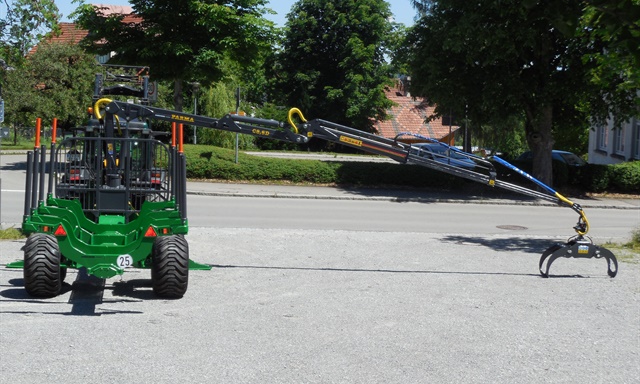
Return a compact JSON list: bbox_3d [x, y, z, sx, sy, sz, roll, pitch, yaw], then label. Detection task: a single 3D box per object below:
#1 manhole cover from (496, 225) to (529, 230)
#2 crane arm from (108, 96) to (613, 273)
[{"bbox_3d":[4.557,0.841,28.888,0.758,0.040,0.758,1,3,0],"label":"manhole cover"},{"bbox_3d":[0.580,-0.057,20.625,8.861,2.790,0.500,1,3,3],"label":"crane arm"}]

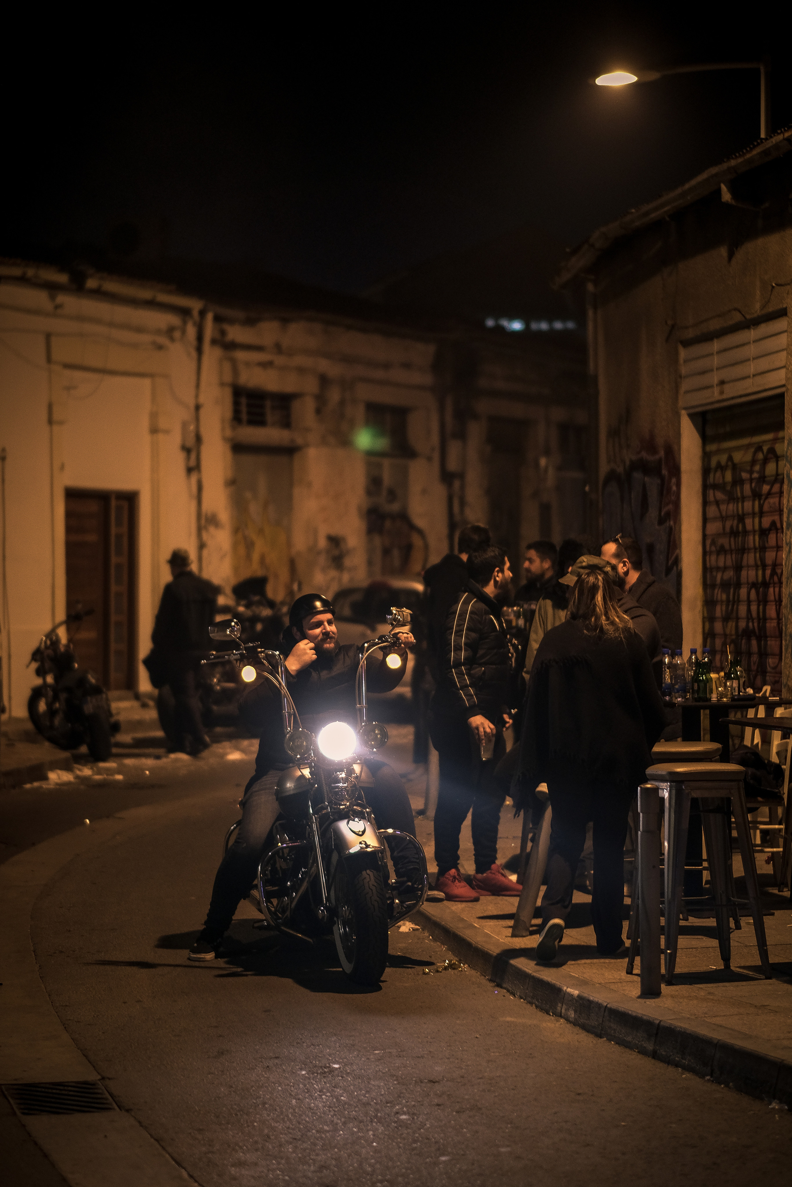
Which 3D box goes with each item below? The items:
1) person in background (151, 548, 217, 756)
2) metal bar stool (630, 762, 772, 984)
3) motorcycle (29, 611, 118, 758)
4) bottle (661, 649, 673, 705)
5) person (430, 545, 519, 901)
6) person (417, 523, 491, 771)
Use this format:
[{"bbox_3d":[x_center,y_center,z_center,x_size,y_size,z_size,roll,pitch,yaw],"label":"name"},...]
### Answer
[{"bbox_3d":[-1.930,0.523,25.100,0.580,1.860,0.450,0,0,-30],"label":"person in background"},{"bbox_3d":[1.143,1.058,10.500,0.420,0.790,0.420,0,0,-22],"label":"metal bar stool"},{"bbox_3d":[-3.010,0.840,25.800,0.820,1.320,2.250,0,0,-15],"label":"motorcycle"},{"bbox_3d":[1.213,0.368,12.400,0.065,0.238,0.065,0,0,0],"label":"bottle"},{"bbox_3d":[0.385,0.615,13.450,0.360,1.710,0.500,0,0,28],"label":"person"},{"bbox_3d":[0.360,0.560,14.500,0.520,1.820,0.360,-1,0,45],"label":"person"}]

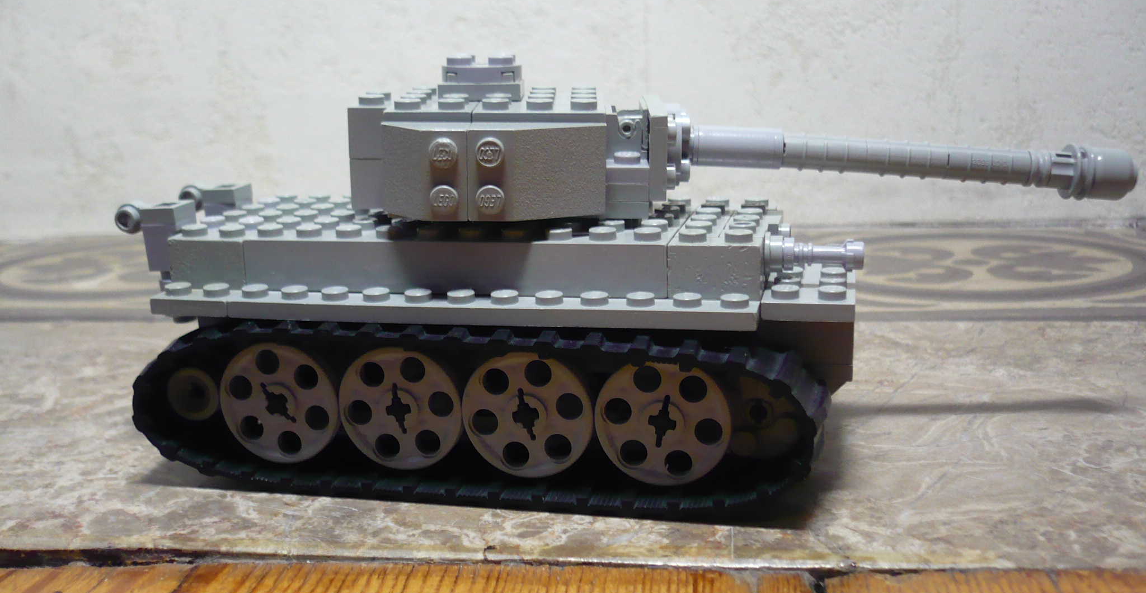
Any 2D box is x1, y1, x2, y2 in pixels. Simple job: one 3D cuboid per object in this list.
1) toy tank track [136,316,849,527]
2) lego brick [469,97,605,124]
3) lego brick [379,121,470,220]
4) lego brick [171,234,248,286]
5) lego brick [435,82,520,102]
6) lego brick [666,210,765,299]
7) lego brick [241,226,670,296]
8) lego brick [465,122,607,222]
[{"bbox_3d":[-0.019,0.019,0.215,0.131,0.033,0.016,1,14,13],"label":"toy tank track"},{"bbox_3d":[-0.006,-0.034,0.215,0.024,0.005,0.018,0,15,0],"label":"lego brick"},{"bbox_3d":[-0.026,-0.022,0.204,0.016,0.016,0.011,0,15,0],"label":"lego brick"},{"bbox_3d":[-0.069,-0.007,0.223,0.016,0.011,0.008,1,14,13],"label":"lego brick"},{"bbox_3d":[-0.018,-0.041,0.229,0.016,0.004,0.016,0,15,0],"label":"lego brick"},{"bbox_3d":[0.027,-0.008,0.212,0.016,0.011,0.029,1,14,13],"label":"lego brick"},{"bbox_3d":[-0.022,-0.007,0.213,0.080,0.011,0.008,1,14,13],"label":"lego brick"},{"bbox_3d":[-0.006,-0.022,0.204,0.024,0.016,0.011,0,15,0],"label":"lego brick"}]

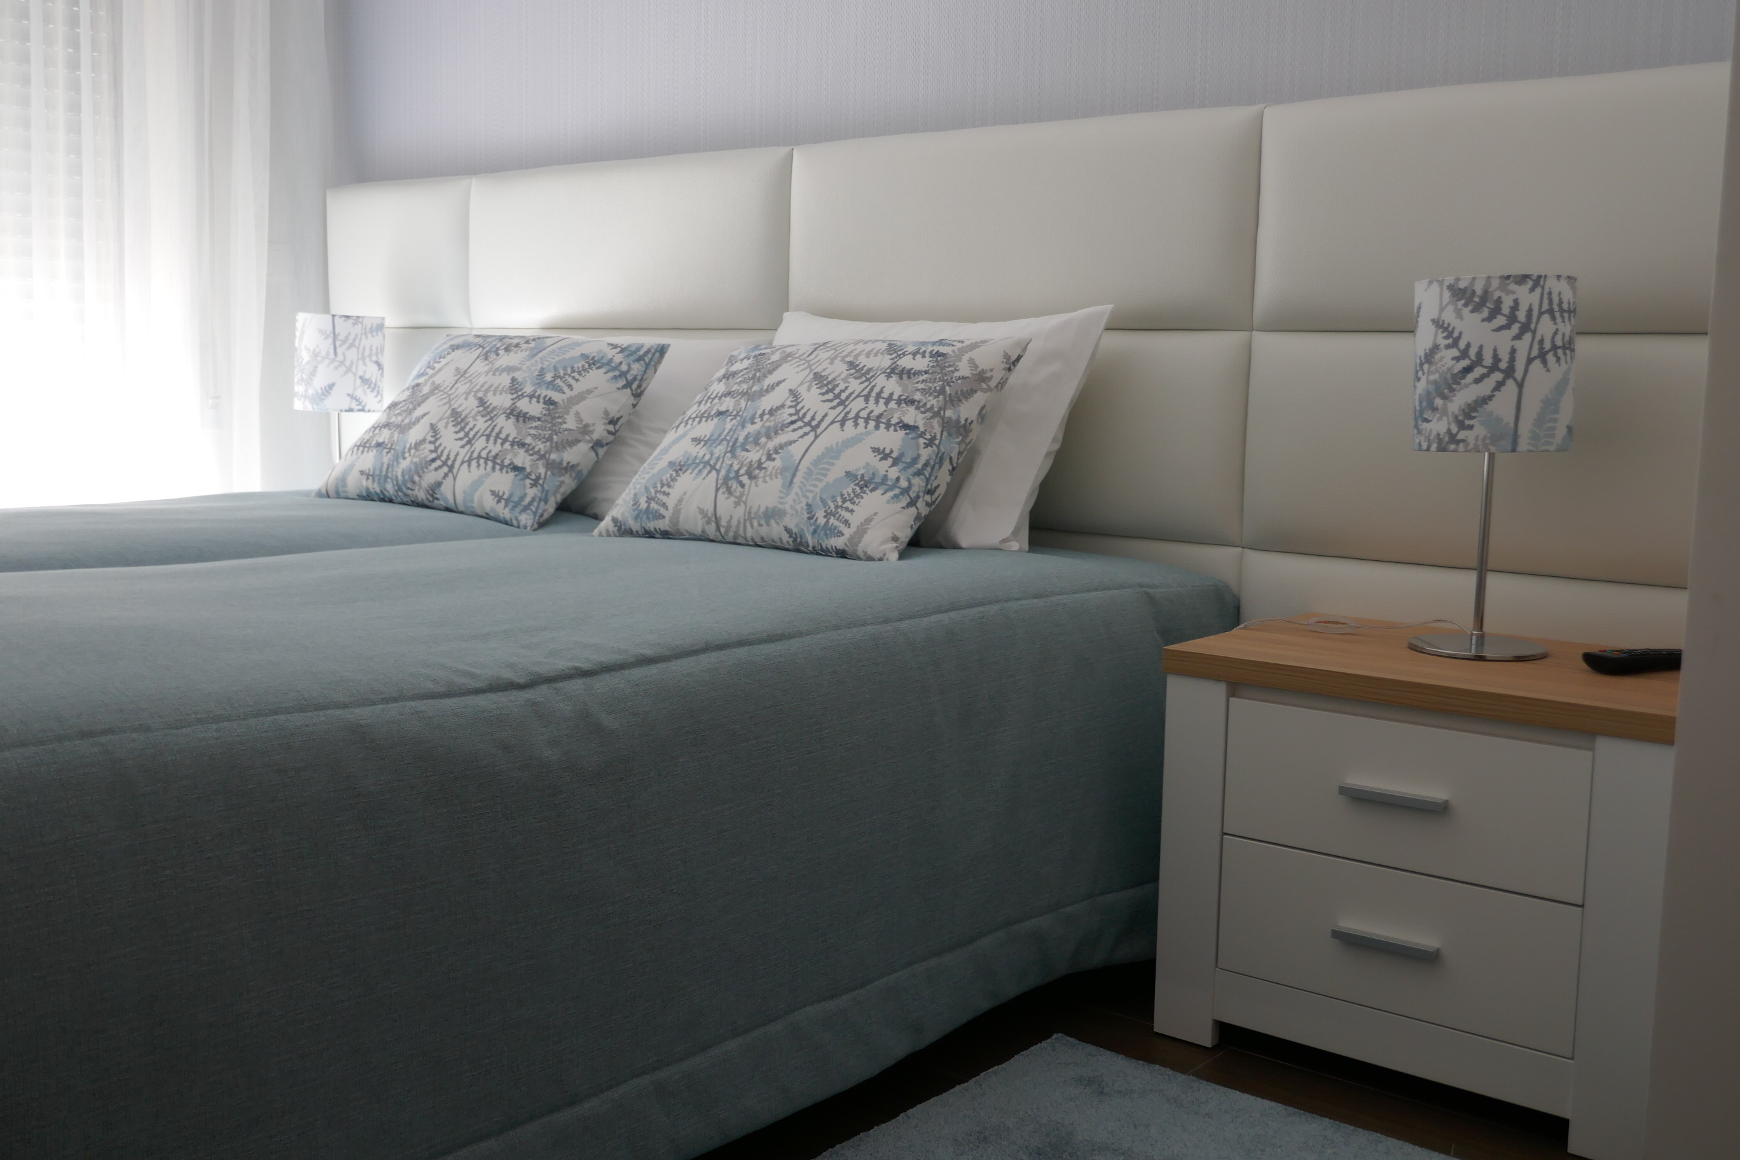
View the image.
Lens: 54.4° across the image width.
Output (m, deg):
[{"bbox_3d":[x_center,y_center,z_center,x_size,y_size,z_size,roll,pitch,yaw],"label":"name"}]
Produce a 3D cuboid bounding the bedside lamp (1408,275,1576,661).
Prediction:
[{"bbox_3d":[0.776,-0.146,2.117,0.188,0.462,0.188,7,9,38],"label":"bedside lamp"}]

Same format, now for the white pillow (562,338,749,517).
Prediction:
[{"bbox_3d":[-0.445,-0.274,3.015,0.660,0.370,0.150,7,-18,38],"label":"white pillow"}]

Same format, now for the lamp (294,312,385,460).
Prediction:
[{"bbox_3d":[-1.135,-0.348,3.647,0.187,0.447,0.187,7,9,38],"label":"lamp"}]

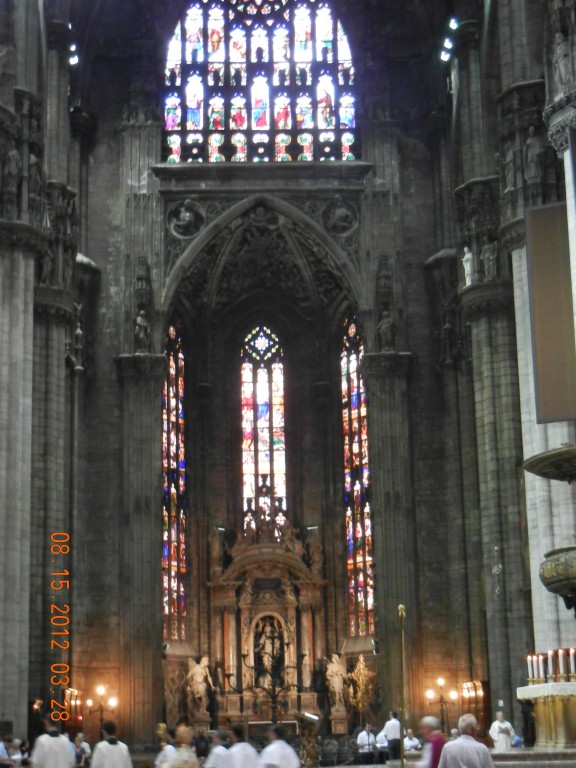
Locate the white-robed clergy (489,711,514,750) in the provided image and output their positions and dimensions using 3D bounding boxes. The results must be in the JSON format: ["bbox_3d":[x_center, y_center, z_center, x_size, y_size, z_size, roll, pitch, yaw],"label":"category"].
[{"bbox_3d":[5.582,9.348,39.129,0.680,1.720,0.450,-2,-12,3],"label":"white-robed clergy"}]

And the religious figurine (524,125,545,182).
[{"bbox_3d":[8.584,-8.031,52.538,0.700,2.140,0.600,-1,-12,-2],"label":"religious figurine"}]

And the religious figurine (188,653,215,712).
[{"bbox_3d":[-4.005,13.750,69.058,1.280,2.510,0.900,2,-13,-17],"label":"religious figurine"}]

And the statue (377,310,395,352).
[{"bbox_3d":[4.673,-2.567,72.303,0.870,1.980,0.650,-1,-12,-2],"label":"statue"}]

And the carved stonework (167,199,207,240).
[{"bbox_3d":[-4.921,-8.107,73.877,1.660,2.050,0.500,-1,-12,-2],"label":"carved stonework"}]

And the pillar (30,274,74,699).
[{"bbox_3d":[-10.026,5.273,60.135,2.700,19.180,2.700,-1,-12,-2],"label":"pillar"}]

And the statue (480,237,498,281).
[{"bbox_3d":[8.272,-5.155,61.936,0.740,1.880,0.600,-1,-12,-2],"label":"statue"}]

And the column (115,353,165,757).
[{"bbox_3d":[-6.904,7.637,70.282,2.150,18.720,1.500,-1,-12,-2],"label":"column"}]

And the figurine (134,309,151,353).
[{"bbox_3d":[-6.932,-2.552,71.880,0.760,2.160,0.650,-1,-12,-2],"label":"figurine"}]

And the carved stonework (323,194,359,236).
[{"bbox_3d":[2.533,-8.339,74.197,1.680,2.060,0.500,-1,-12,-2],"label":"carved stonework"}]

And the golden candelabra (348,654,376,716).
[{"bbox_3d":[2.913,11.782,58.983,1.100,2.380,0.500,-1,-12,-2],"label":"golden candelabra"}]

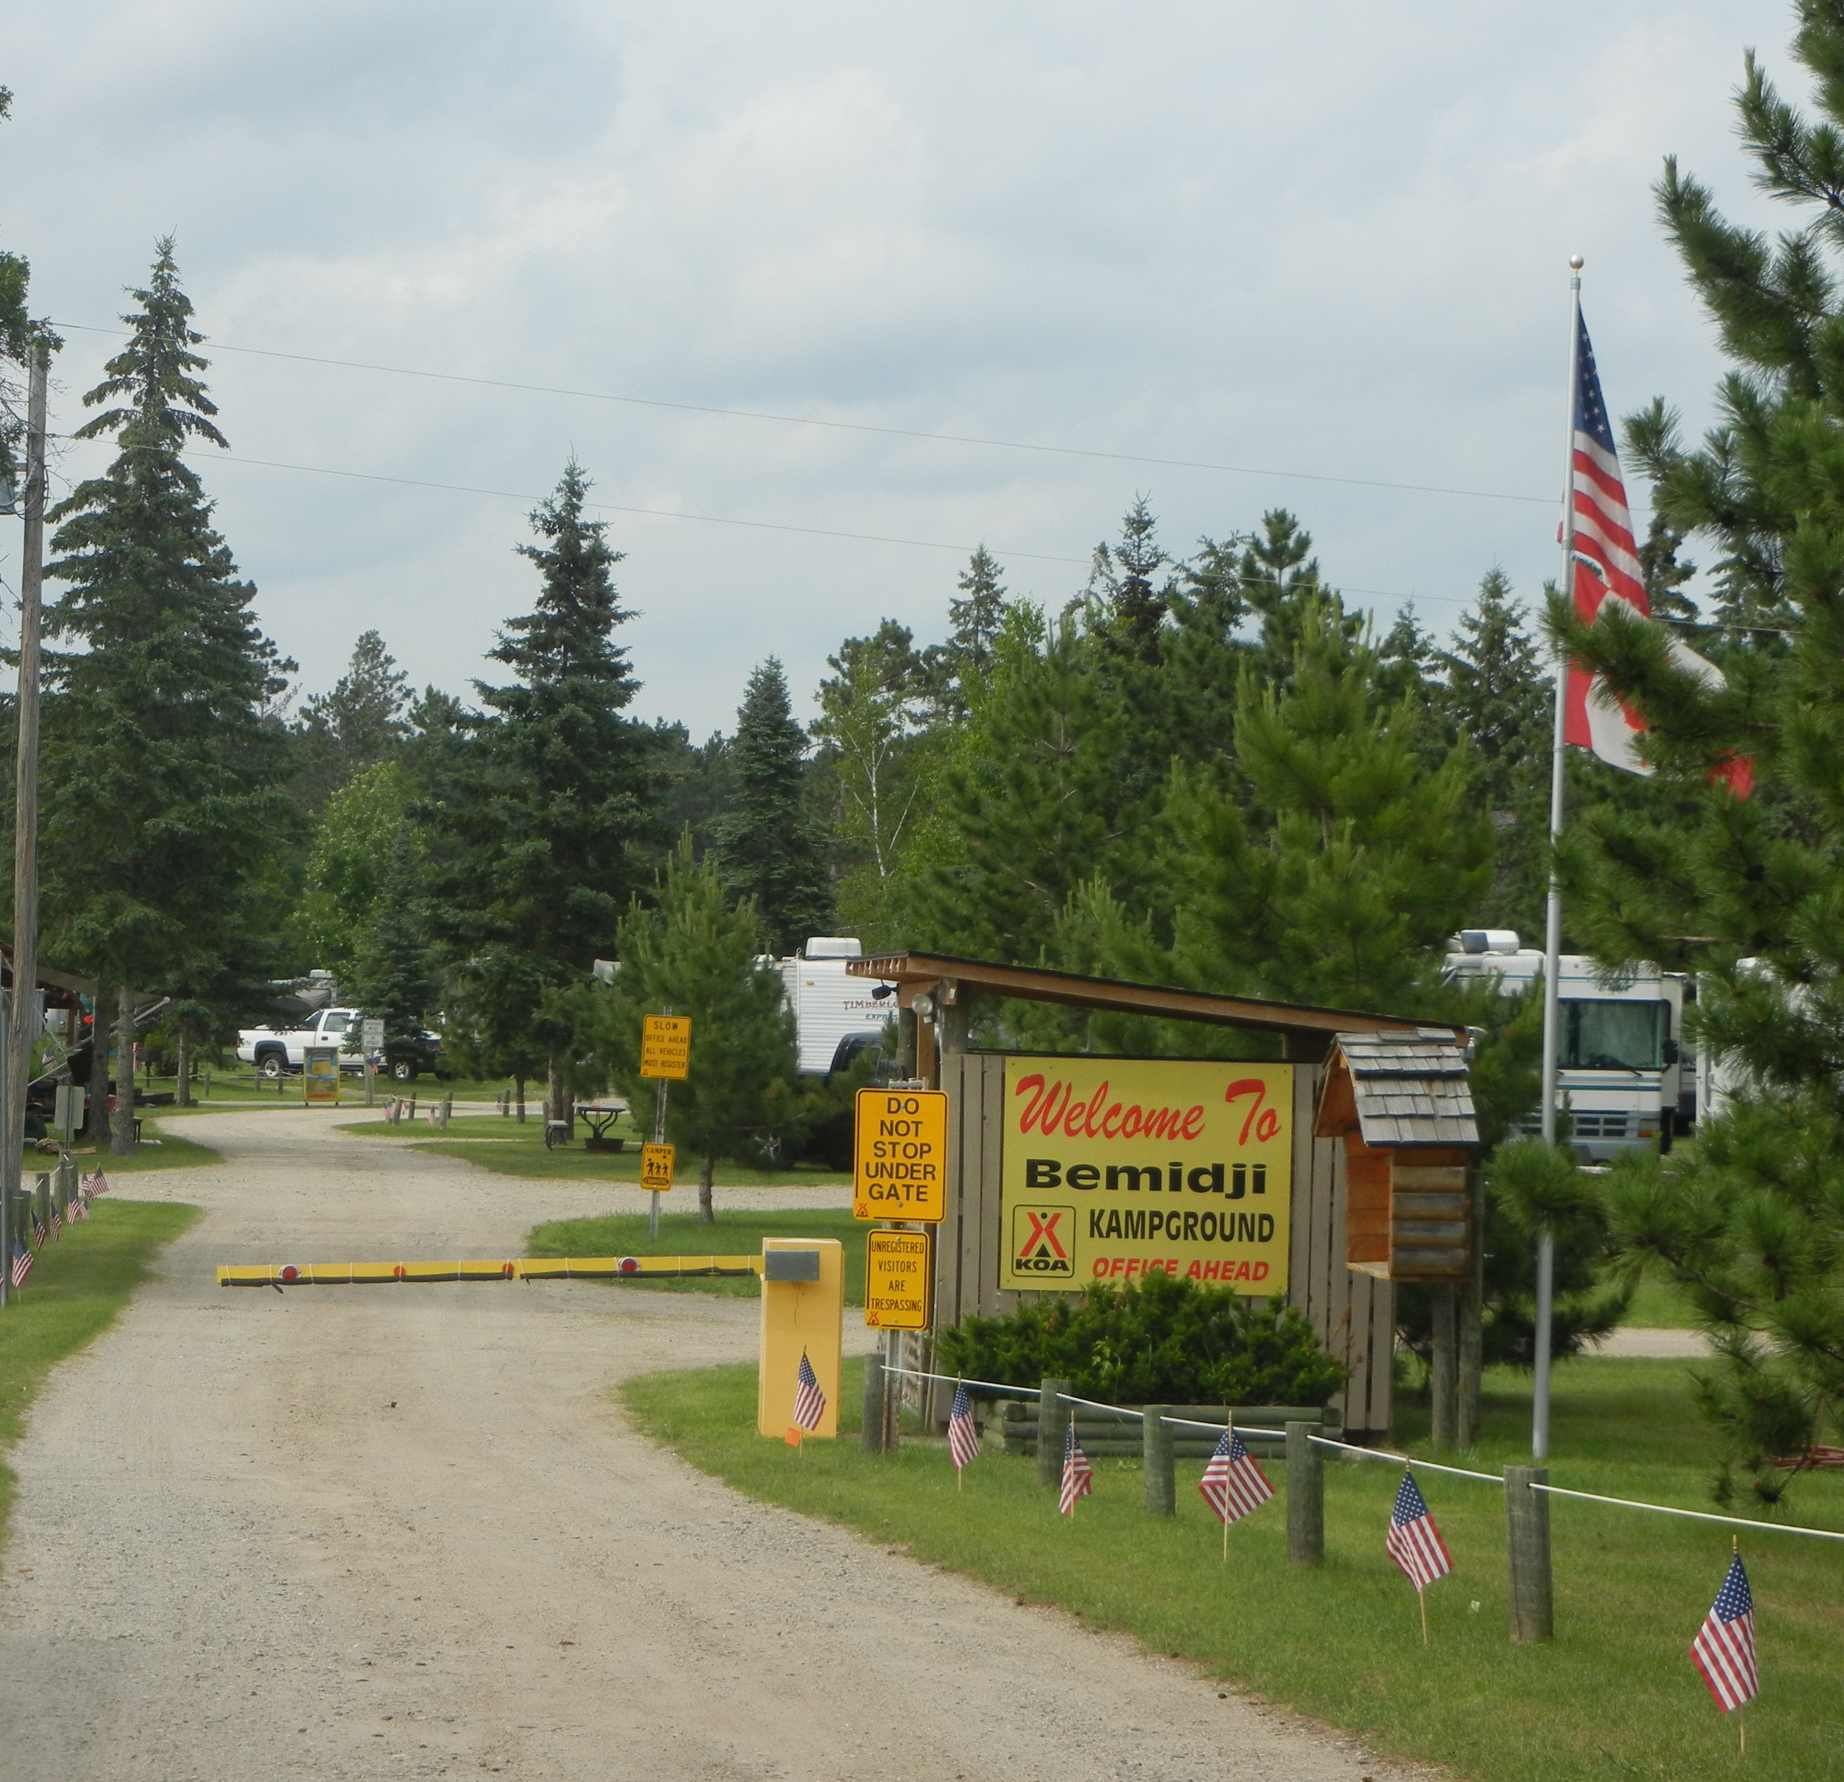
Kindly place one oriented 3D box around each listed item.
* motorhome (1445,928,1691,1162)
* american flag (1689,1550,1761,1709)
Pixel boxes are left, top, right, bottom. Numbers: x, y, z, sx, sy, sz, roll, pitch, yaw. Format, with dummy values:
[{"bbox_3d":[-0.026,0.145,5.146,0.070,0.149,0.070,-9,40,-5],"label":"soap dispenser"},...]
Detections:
[{"bbox_3d":[8.395,2.523,90.460,2.550,3.600,9.000,2,-1,-11],"label":"motorhome"},{"bbox_3d":[2.266,2.088,17.200,0.200,0.460,0.120,1,-1,6],"label":"american flag"}]

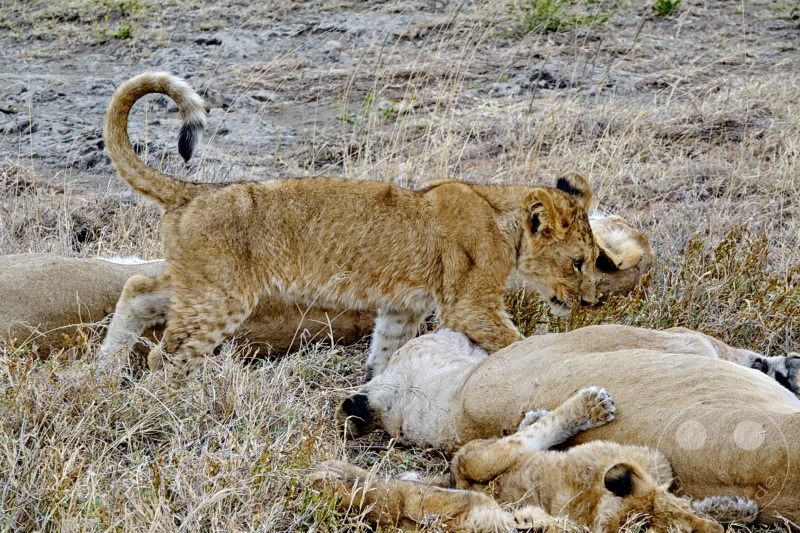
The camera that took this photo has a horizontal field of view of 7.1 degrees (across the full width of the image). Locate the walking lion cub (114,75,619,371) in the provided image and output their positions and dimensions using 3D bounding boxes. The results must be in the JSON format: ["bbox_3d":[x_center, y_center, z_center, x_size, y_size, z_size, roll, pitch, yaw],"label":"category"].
[{"bbox_3d":[-0.105,-0.080,13.900,1.070,0.670,0.280,1,10,8],"label":"walking lion cub"}]

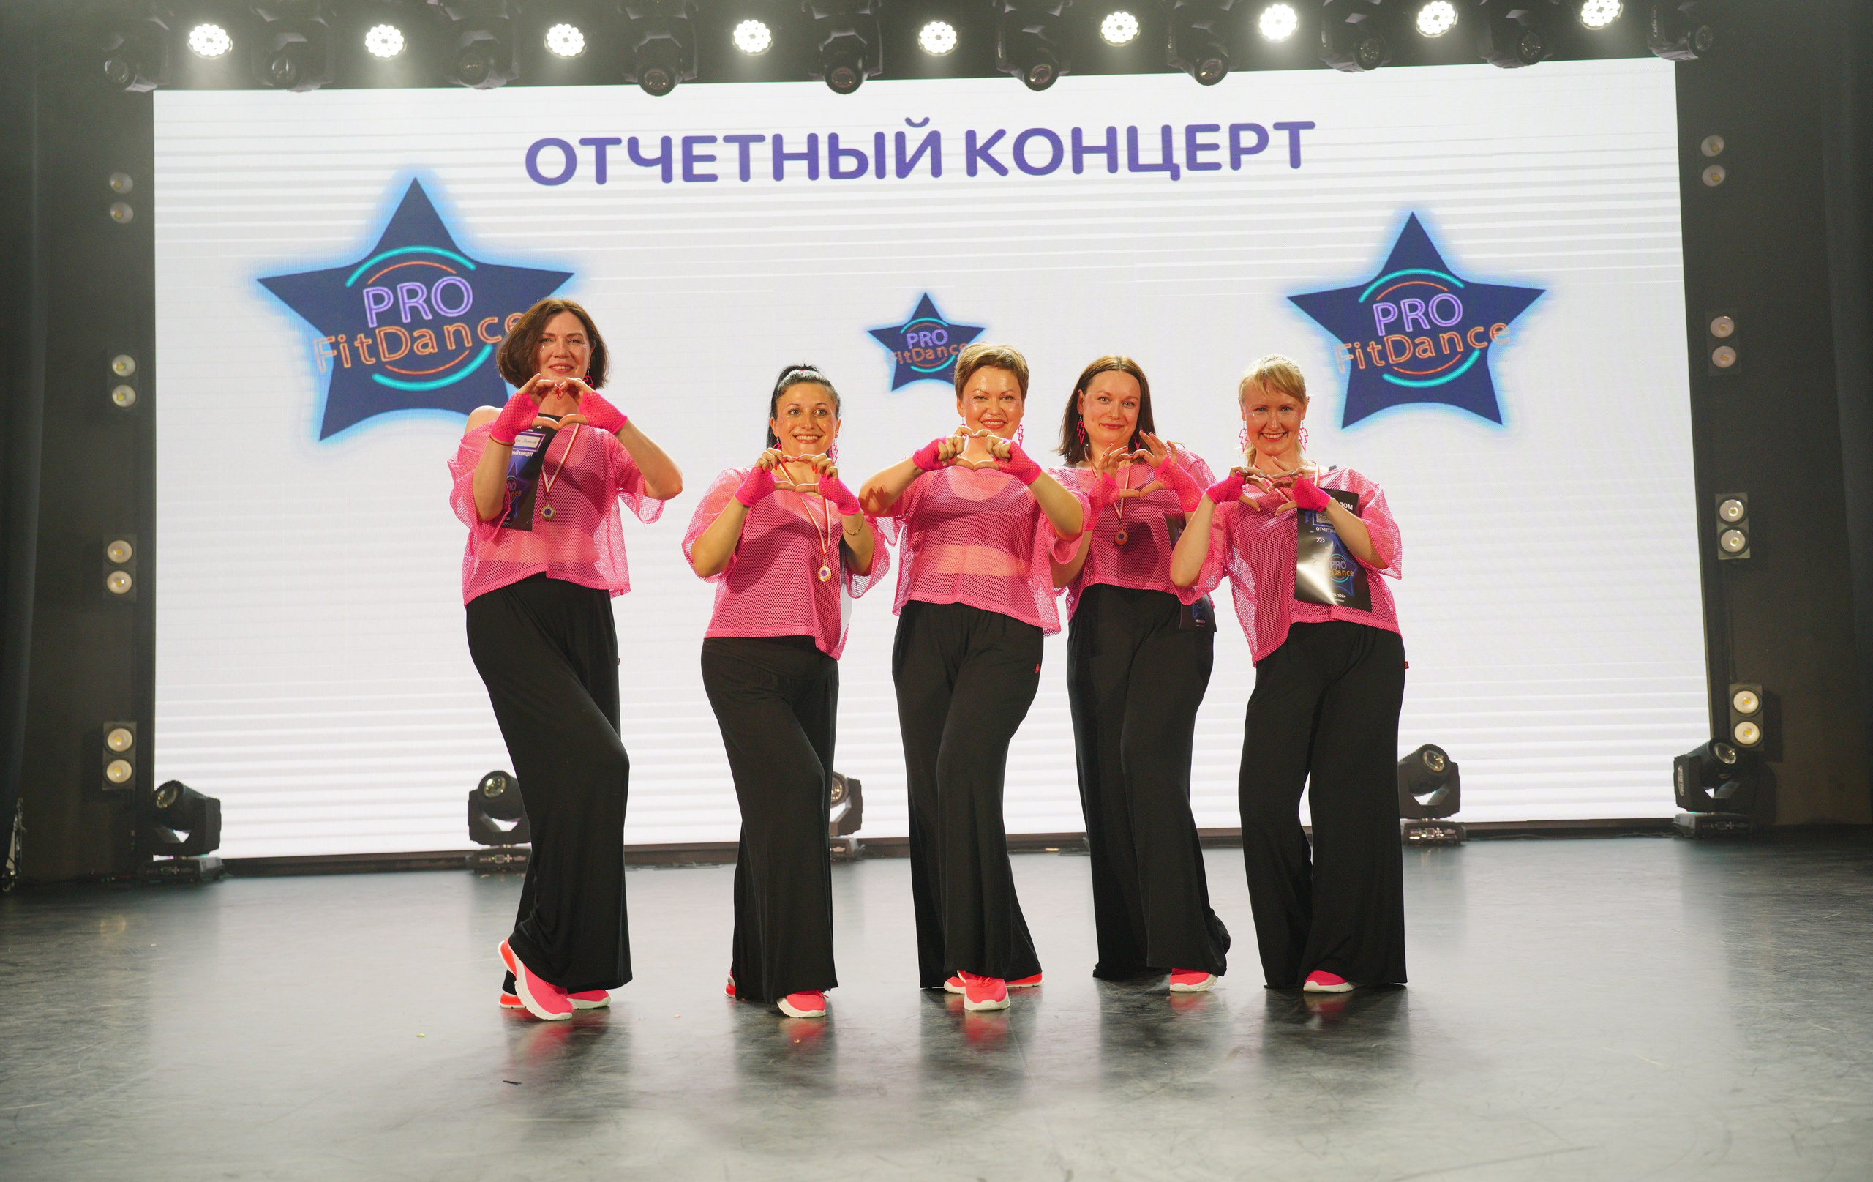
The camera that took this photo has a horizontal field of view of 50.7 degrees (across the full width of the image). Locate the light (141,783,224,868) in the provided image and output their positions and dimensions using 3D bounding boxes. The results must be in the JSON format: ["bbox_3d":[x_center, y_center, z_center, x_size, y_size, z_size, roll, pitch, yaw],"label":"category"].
[{"bbox_3d":[-3.973,1.260,10.422,0.345,0.520,0.300,-2,-5,7],"label":"light"}]

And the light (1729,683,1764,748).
[{"bbox_3d":[4.159,0.648,10.140,0.160,0.335,0.150,-3,-4,23],"label":"light"}]

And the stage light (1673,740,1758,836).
[{"bbox_3d":[3.943,0.996,9.980,0.360,0.496,0.360,-1,-4,-1],"label":"stage light"}]

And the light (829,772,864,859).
[{"bbox_3d":[-0.554,1.126,9.920,0.360,0.480,0.320,0,-4,-16],"label":"light"}]

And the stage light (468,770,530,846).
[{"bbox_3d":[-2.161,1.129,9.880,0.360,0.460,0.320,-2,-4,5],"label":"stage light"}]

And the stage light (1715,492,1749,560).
[{"bbox_3d":[4.343,-0.355,10.777,0.178,0.350,0.150,-4,-5,24],"label":"stage light"}]

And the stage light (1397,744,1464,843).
[{"bbox_3d":[2.633,1.089,10.555,0.340,0.520,0.300,-2,-5,-1],"label":"stage light"}]

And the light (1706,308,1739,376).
[{"bbox_3d":[4.087,-1.275,10.262,0.160,0.335,0.150,-3,-4,23],"label":"light"}]

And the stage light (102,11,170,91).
[{"bbox_3d":[-3.980,-2.696,9.840,0.330,0.410,0.320,-2,-4,7],"label":"stage light"}]

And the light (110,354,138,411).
[{"bbox_3d":[-4.408,-1.134,10.721,0.178,0.350,0.150,1,-5,-30],"label":"light"}]

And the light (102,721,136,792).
[{"bbox_3d":[-4.122,0.833,9.970,0.168,0.355,0.150,0,-4,-26],"label":"light"}]

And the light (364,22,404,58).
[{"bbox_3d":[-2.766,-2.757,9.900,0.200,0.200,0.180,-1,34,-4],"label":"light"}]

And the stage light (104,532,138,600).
[{"bbox_3d":[-4.392,-0.130,10.644,0.178,0.350,0.150,0,-5,-19],"label":"stage light"}]

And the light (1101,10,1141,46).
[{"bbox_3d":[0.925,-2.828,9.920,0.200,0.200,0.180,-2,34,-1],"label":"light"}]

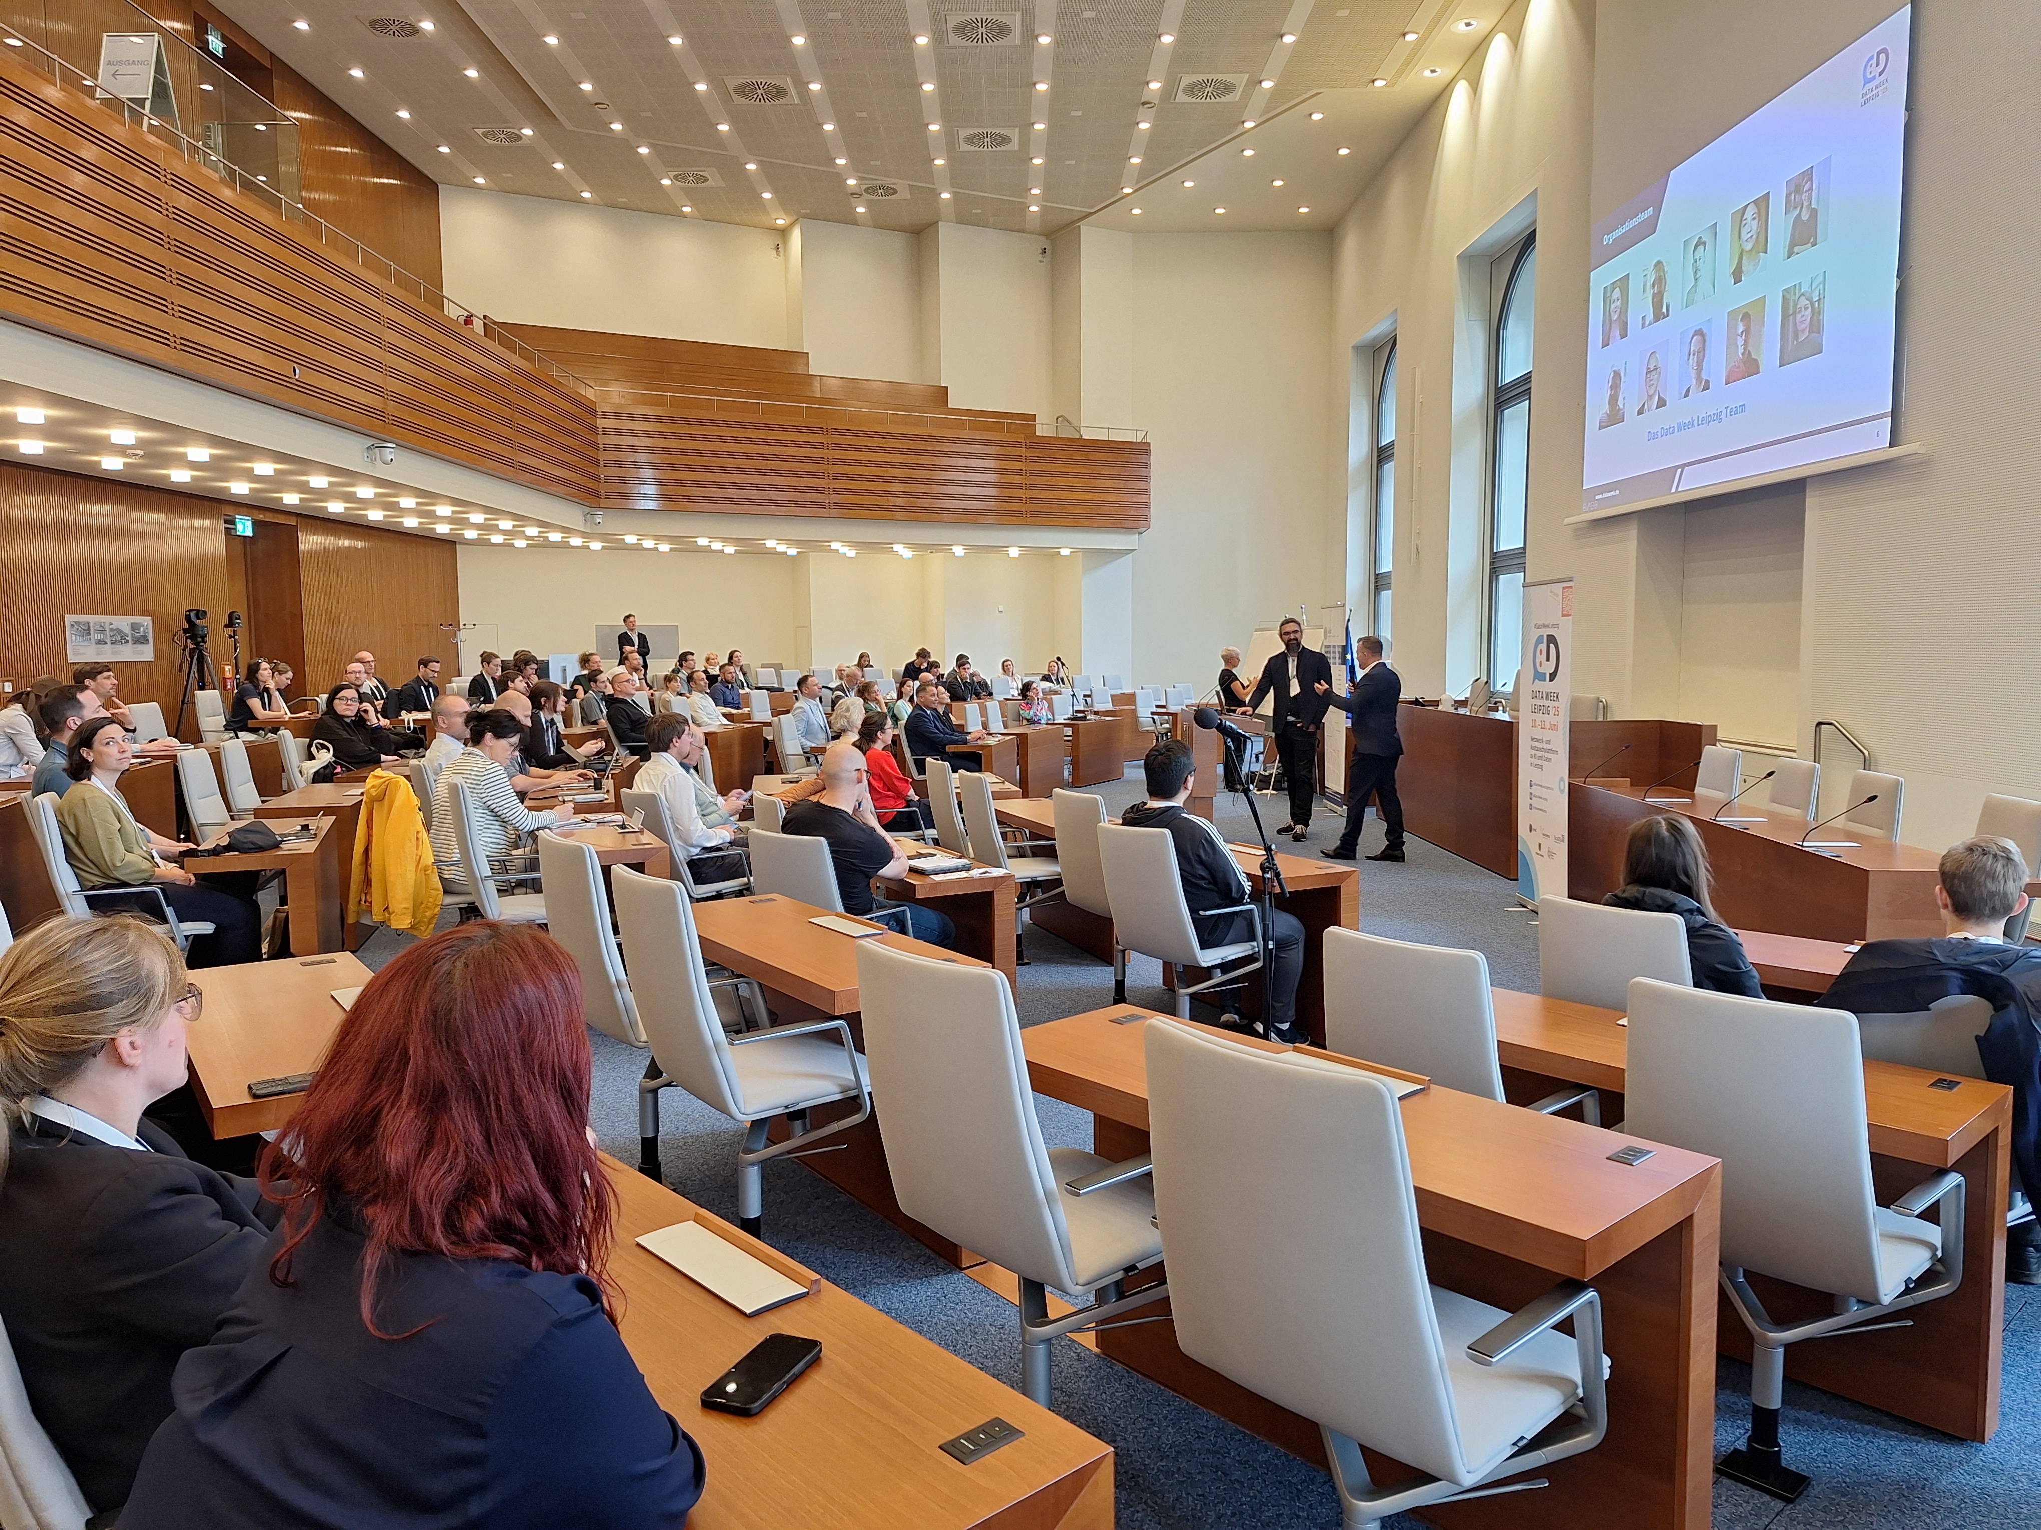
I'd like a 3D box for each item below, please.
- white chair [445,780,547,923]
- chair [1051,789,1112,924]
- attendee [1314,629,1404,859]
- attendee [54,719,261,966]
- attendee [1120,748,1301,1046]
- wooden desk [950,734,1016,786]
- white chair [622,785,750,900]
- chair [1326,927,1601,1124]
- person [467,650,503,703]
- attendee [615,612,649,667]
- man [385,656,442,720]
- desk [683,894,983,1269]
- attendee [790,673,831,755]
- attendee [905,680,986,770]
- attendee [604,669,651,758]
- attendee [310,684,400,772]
[{"bbox_3d":[-2.016,0.558,5.660,0.620,1.000,0.600,-3,5,-25],"label":"white chair"},{"bbox_3d":[0.455,0.646,6.191,0.600,1.020,0.560,-3,5,-30],"label":"chair"},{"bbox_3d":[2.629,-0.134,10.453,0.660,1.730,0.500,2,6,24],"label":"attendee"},{"bbox_3d":[-3.325,0.459,5.318,0.740,1.285,0.500,-3,6,-26],"label":"attendee"},{"bbox_3d":[0.789,0.542,5.562,0.820,1.300,0.560,-5,7,-39],"label":"attendee"},{"bbox_3d":[-0.346,0.121,13.640,0.455,0.740,1.290,1,5,11],"label":"wooden desk"},{"bbox_3d":[-1.666,0.600,6.854,0.555,0.990,0.570,5,7,45],"label":"white chair"},{"bbox_3d":[1.053,0.886,3.260,0.600,1.060,0.610,4,7,44],"label":"chair"},{"bbox_3d":[-5.424,-0.488,14.210,0.750,1.340,0.480,0,5,9],"label":"person"},{"bbox_3d":[-5.429,-1.186,19.052,0.540,1.840,0.360,-3,6,-32],"label":"attendee"},{"bbox_3d":[-5.158,-0.291,11.852,0.750,1.308,0.550,0,5,10],"label":"man"},{"bbox_3d":[-0.589,0.835,3.689,0.434,0.750,1.236,-4,6,-35],"label":"desk"},{"bbox_3d":[-1.793,-0.113,12.539,0.750,1.430,0.520,0,5,7],"label":"attendee"},{"bbox_3d":[-0.661,-0.098,12.392,0.800,1.360,0.520,0,5,7],"label":"attendee"},{"bbox_3d":[-3.415,-0.189,12.587,0.850,1.339,0.560,-1,5,-8],"label":"attendee"},{"bbox_3d":[-4.419,0.120,9.135,0.800,1.318,0.620,1,5,12],"label":"attendee"}]

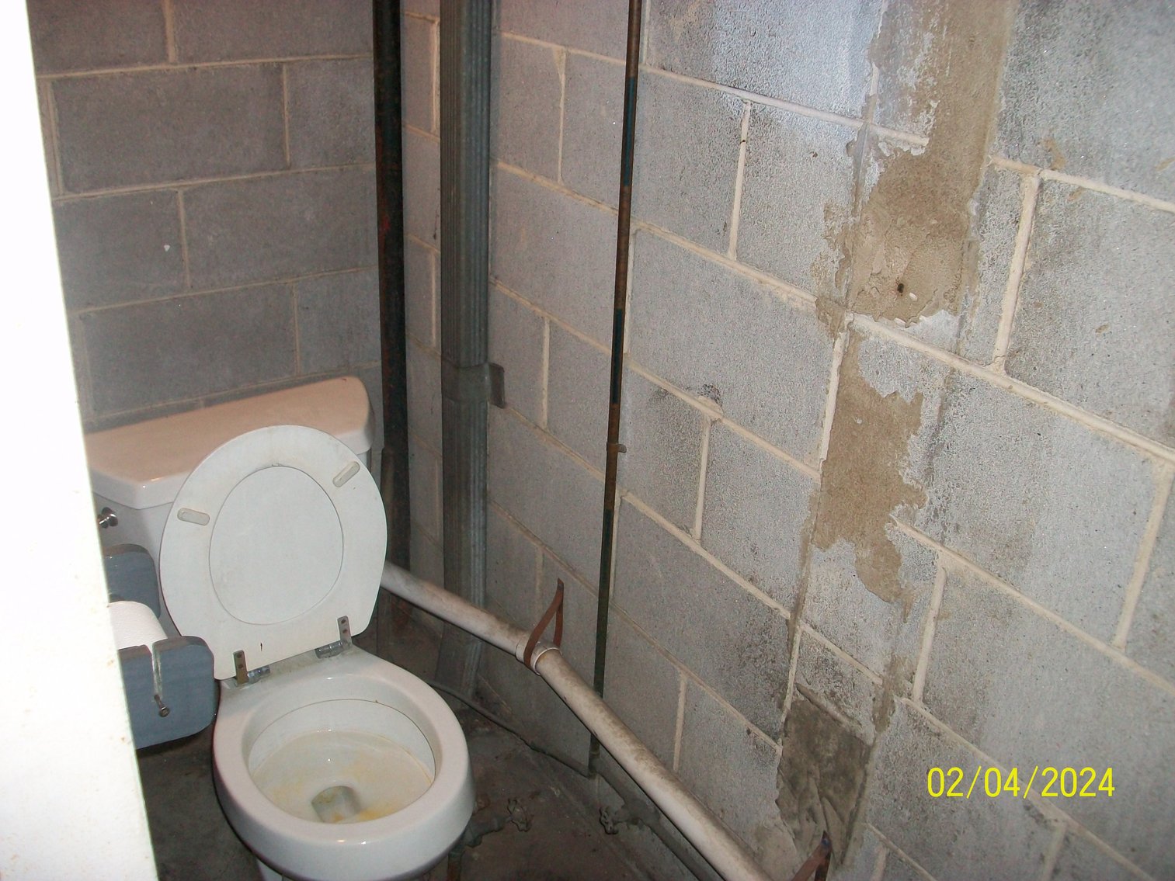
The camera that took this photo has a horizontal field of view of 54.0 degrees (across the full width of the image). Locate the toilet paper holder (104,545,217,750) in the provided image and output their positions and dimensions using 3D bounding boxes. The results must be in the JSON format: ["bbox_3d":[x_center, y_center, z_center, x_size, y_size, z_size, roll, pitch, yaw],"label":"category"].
[{"bbox_3d":[-0.414,0.182,1.018,0.117,0.092,0.183,-13,30,-31],"label":"toilet paper holder"}]

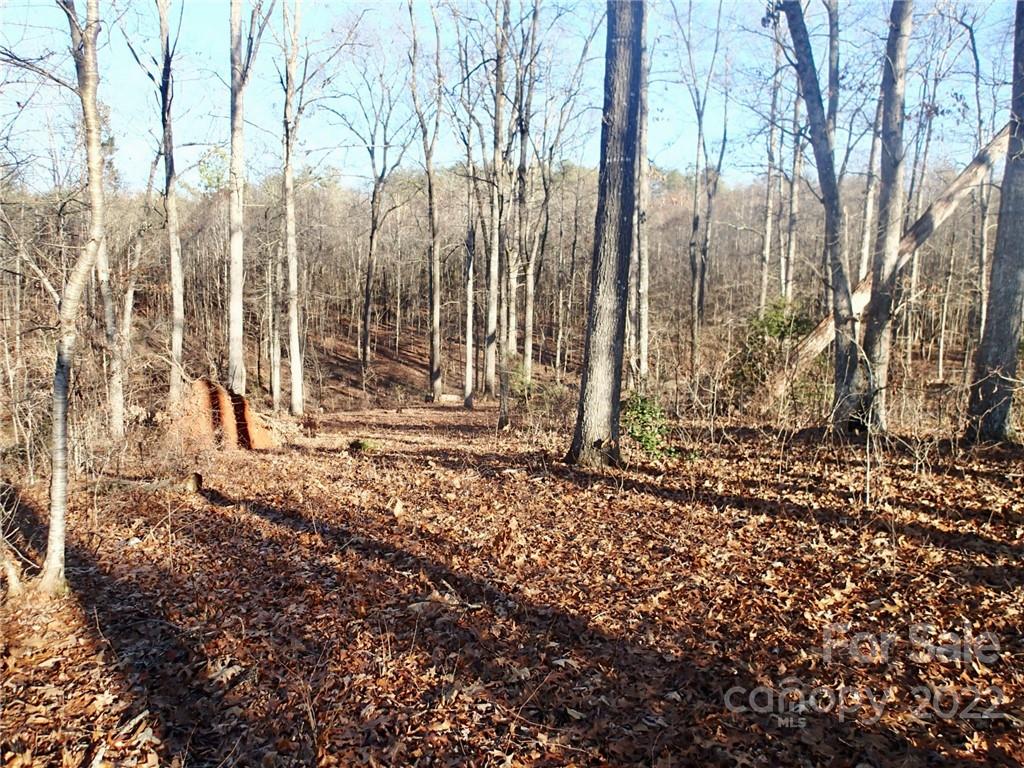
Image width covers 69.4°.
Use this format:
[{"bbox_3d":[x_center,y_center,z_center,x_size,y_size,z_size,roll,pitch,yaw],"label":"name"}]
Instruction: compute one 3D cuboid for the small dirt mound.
[{"bbox_3d":[-4.400,0.460,11.300,1.600,1.070,1.200,0,4,0],"label":"small dirt mound"}]

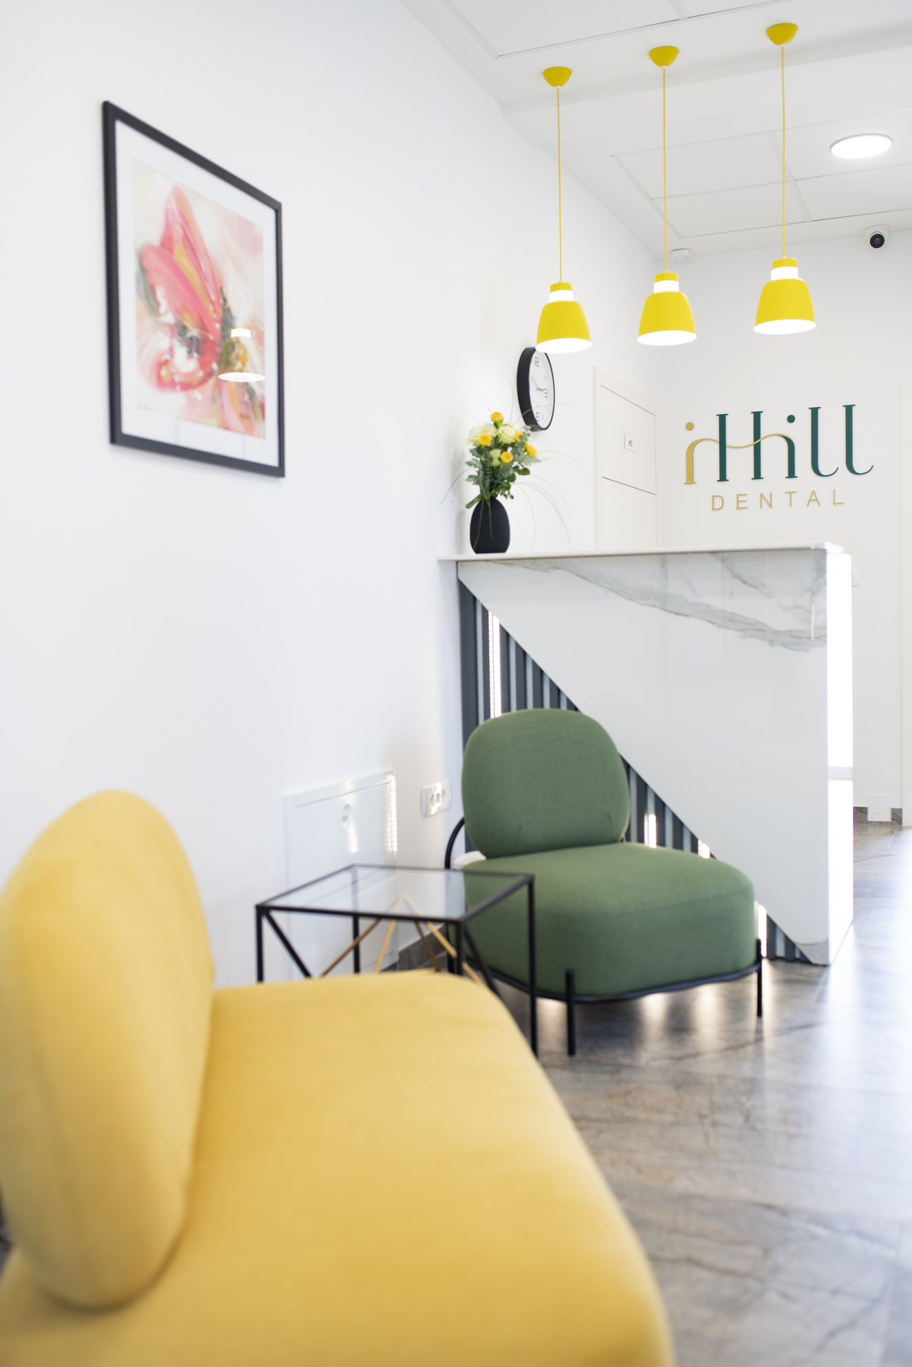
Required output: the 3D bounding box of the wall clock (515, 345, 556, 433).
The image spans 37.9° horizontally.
[{"bbox_3d":[0.297,-1.080,4.890,0.044,0.302,0.302,0,3,22],"label":"wall clock"}]

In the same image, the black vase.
[{"bbox_3d":[0.105,-0.490,4.154,0.127,0.184,0.127,-1,3,0],"label":"black vase"}]

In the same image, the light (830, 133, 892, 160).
[{"bbox_3d":[1.549,-2.045,5.073,0.234,0.020,0.234,0,3,22],"label":"light"}]

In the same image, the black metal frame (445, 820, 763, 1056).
[{"bbox_3d":[0.381,0.584,3.461,0.645,0.526,0.655,-3,3,-28],"label":"black metal frame"}]

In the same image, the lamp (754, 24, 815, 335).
[{"bbox_3d":[1.006,-1.547,4.076,0.186,0.901,0.186,0,3,22],"label":"lamp"}]

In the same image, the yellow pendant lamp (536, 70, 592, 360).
[{"bbox_3d":[0.341,-1.553,4.352,0.186,0.889,0.186,-1,3,0],"label":"yellow pendant lamp"}]

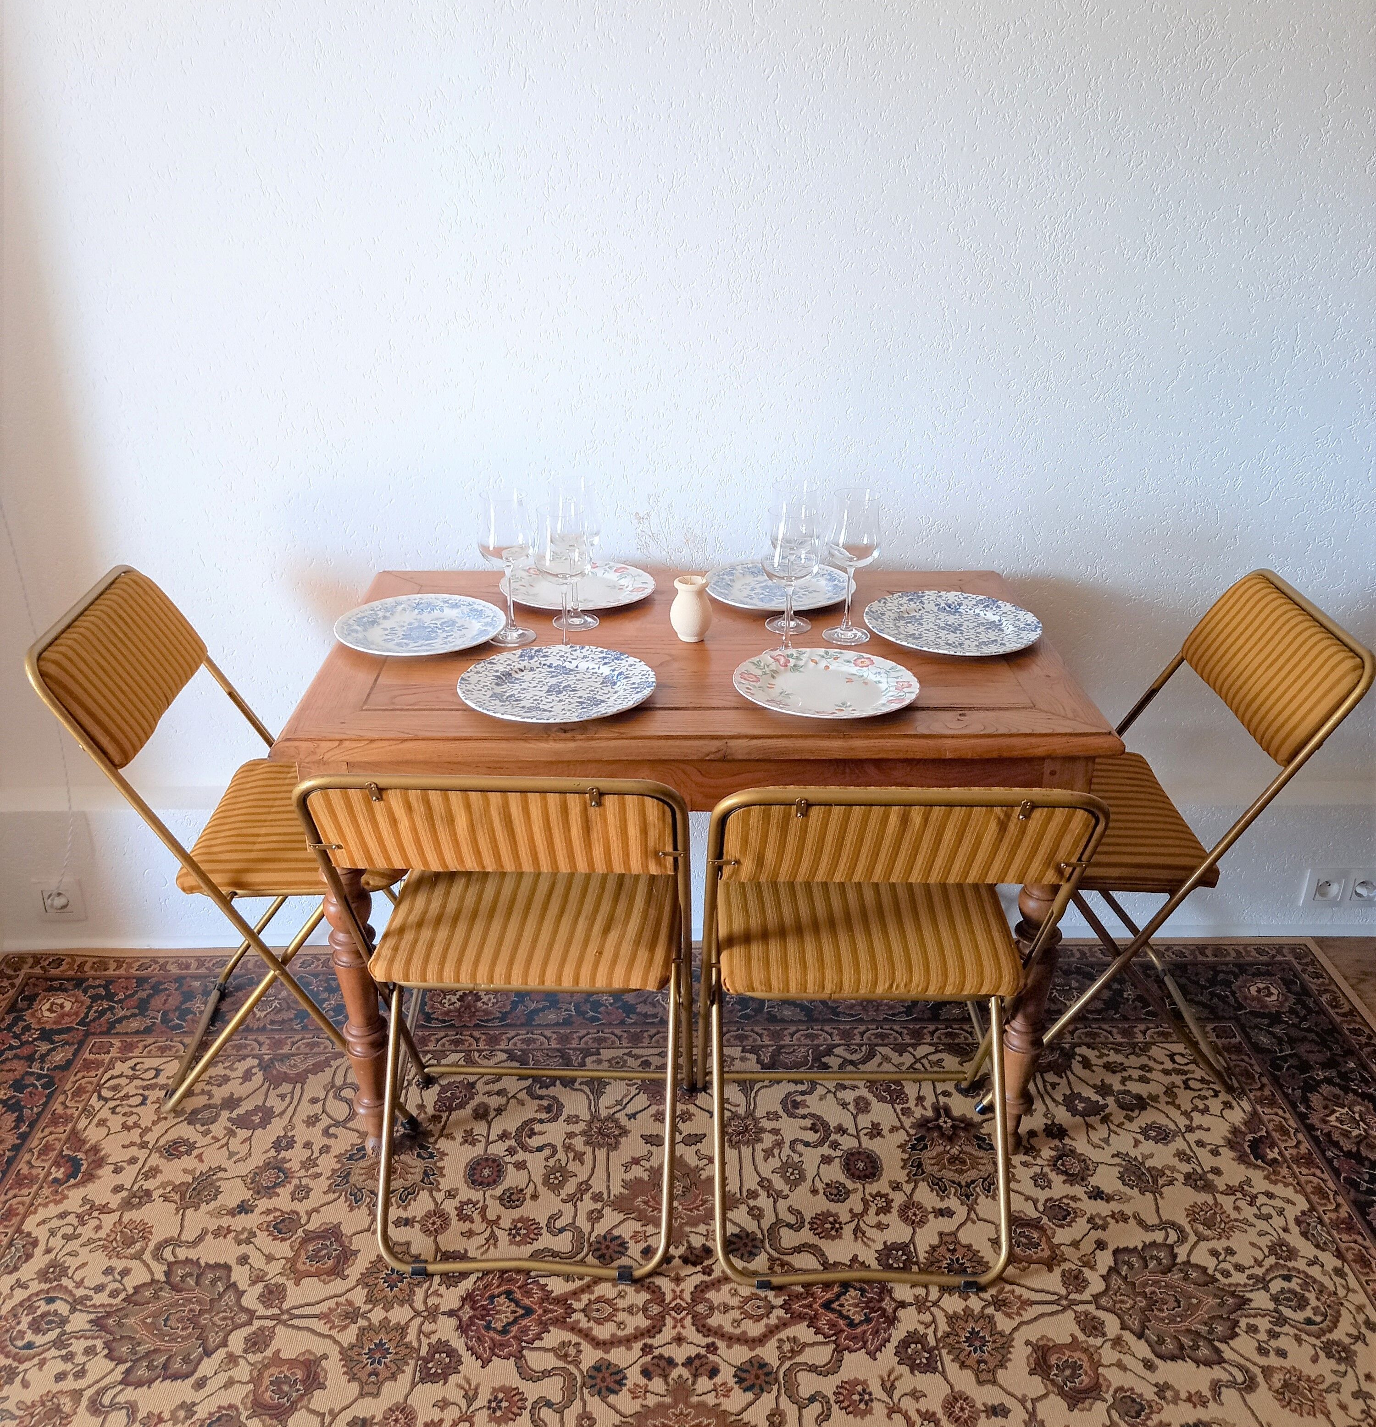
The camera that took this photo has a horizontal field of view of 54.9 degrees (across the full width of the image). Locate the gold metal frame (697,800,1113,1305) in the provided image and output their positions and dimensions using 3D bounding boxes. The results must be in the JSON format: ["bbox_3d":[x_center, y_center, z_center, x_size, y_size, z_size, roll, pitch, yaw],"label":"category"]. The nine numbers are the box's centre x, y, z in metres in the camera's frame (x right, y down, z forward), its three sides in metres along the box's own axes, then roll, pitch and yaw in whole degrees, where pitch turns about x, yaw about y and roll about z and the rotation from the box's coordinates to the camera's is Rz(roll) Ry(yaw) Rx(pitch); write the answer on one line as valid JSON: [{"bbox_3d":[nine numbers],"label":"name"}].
[{"bbox_3d":[0.244,0.350,1.822,0.458,0.803,0.500,0,24,-1],"label":"gold metal frame"}]

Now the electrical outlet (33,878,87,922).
[{"bbox_3d":[-1.197,0.356,2.524,0.086,0.088,0.020,0,24,-1],"label":"electrical outlet"}]

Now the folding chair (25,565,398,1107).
[{"bbox_3d":[-0.671,0.206,2.140,0.500,0.803,0.458,-1,24,-2],"label":"folding chair"}]

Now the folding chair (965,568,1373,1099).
[{"bbox_3d":[0.711,0.196,2.171,0.500,0.803,0.458,0,24,0],"label":"folding chair"}]

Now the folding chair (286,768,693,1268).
[{"bbox_3d":[-0.223,0.341,1.839,0.458,0.803,0.500,1,24,1],"label":"folding chair"}]

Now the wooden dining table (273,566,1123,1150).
[{"bbox_3d":[0.008,0.230,2.166,1.085,0.745,0.688,0,24,-1],"label":"wooden dining table"}]

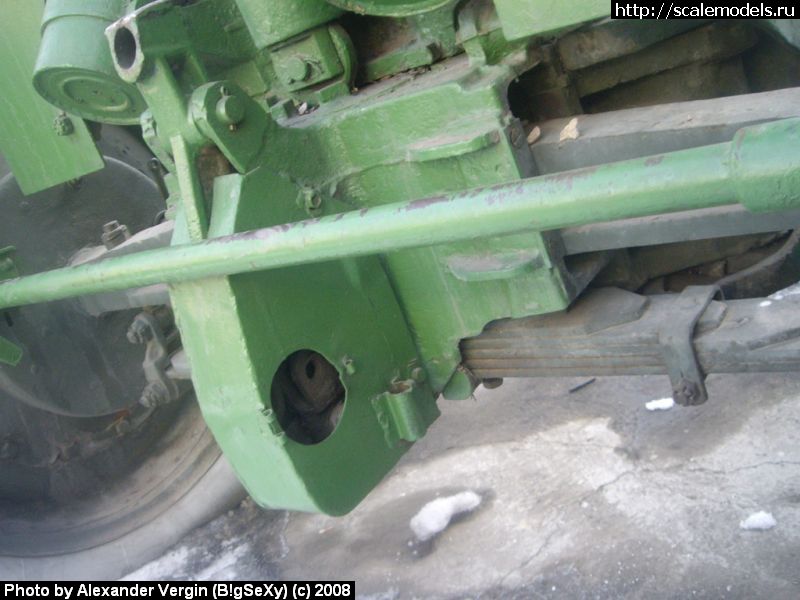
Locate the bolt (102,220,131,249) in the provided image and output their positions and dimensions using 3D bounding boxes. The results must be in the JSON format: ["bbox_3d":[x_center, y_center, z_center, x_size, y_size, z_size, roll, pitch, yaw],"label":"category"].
[{"bbox_3d":[-0.415,-0.094,1.280,0.037,0.034,0.037,-20,20,0],"label":"bolt"}]

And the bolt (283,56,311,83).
[{"bbox_3d":[-0.119,-0.269,1.030,0.025,0.025,0.013,-9,23,28],"label":"bolt"}]

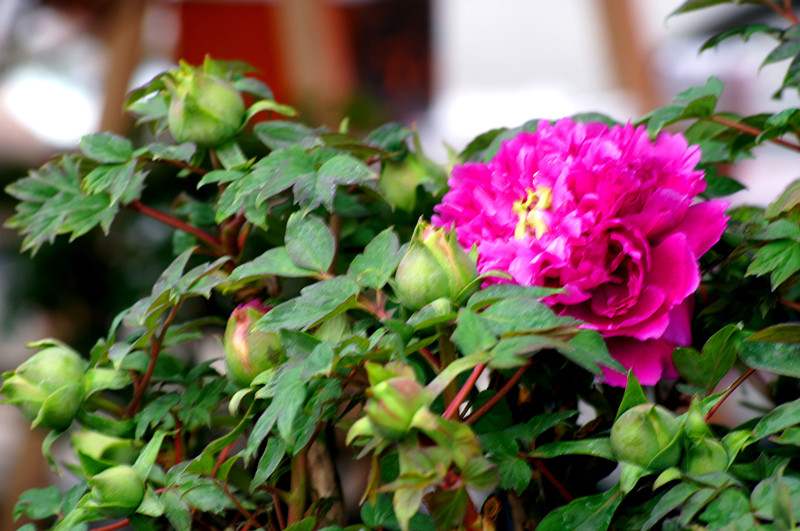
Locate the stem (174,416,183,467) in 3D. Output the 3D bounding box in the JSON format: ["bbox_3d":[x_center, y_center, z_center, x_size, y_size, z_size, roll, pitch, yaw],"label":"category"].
[{"bbox_3d":[-0.115,0.091,2.080,0.004,0.027,0.004,0,8,0],"label":"stem"}]

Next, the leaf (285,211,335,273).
[{"bbox_3d":[-0.046,-0.012,2.050,0.025,0.034,0.007,-20,-15,-1],"label":"leaf"}]

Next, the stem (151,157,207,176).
[{"bbox_3d":[-0.117,-0.052,2.110,0.032,0.004,0.004,16,-29,9],"label":"stem"}]

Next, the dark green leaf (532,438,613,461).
[{"bbox_3d":[0.090,0.096,2.080,0.046,0.010,0.016,0,8,0],"label":"dark green leaf"}]

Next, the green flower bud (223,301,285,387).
[{"bbox_3d":[-0.076,0.040,2.070,0.032,0.045,0.032,-3,6,0],"label":"green flower bud"}]

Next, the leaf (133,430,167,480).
[{"bbox_3d":[-0.129,0.099,2.070,0.011,0.028,0.006,17,-7,37],"label":"leaf"}]

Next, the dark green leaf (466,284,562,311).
[{"bbox_3d":[0.060,0.017,2.080,0.051,0.009,0.024,-8,29,11],"label":"dark green leaf"}]

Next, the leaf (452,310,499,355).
[{"bbox_3d":[0.038,0.034,2.020,0.022,0.026,0.007,-21,-15,-2],"label":"leaf"}]

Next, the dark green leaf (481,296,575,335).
[{"bbox_3d":[0.064,0.025,2.040,0.047,0.008,0.022,6,41,-2],"label":"dark green leaf"}]

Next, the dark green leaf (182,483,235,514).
[{"bbox_3d":[-0.098,0.120,2.060,0.028,0.015,0.020,0,8,0],"label":"dark green leaf"}]

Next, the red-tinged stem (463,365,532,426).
[{"bbox_3d":[0.050,0.067,2.060,0.047,0.006,0.006,-42,0,-7],"label":"red-tinged stem"}]

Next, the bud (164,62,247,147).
[{"bbox_3d":[-0.103,-0.086,2.120,0.041,0.046,0.041,0,8,0],"label":"bud"}]

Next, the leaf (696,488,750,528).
[{"bbox_3d":[0.166,0.124,2.050,0.027,0.007,0.022,-11,43,-4],"label":"leaf"}]

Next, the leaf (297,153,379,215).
[{"bbox_3d":[-0.034,-0.043,2.110,0.045,0.014,0.036,25,47,26],"label":"leaf"}]

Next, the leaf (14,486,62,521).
[{"bbox_3d":[-0.188,0.124,2.080,0.025,0.007,0.020,-12,39,-16],"label":"leaf"}]

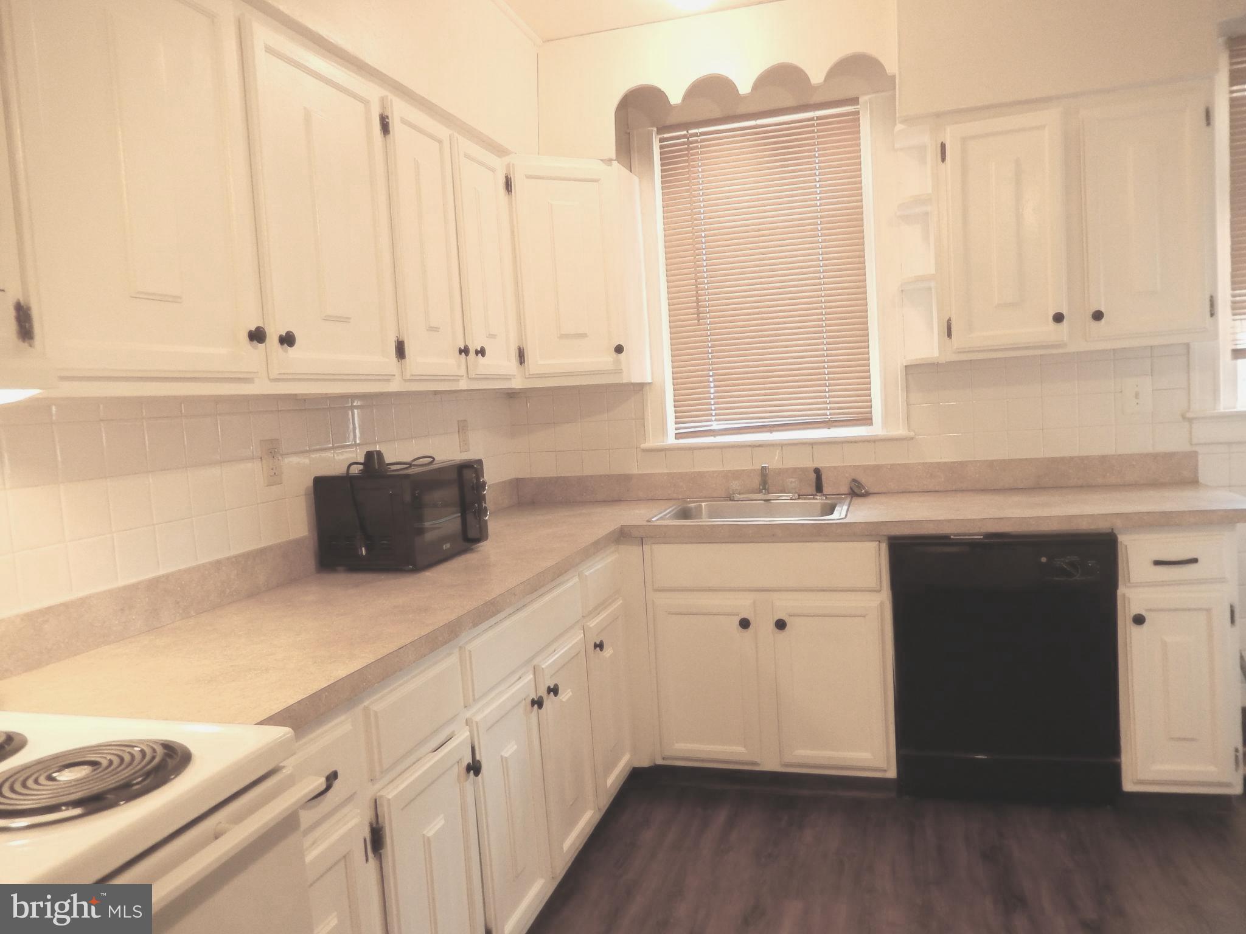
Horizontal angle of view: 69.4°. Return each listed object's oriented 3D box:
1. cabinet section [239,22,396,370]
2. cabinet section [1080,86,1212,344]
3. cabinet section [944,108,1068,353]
[{"bbox_3d":[-0.807,-0.549,2.072,0.310,0.711,0.493,-2,4,16],"label":"cabinet section"},{"bbox_3d":[1.591,-0.750,2.820,0.328,0.694,0.310,-2,4,16],"label":"cabinet section"},{"bbox_3d":[1.228,-0.731,2.928,0.330,0.703,0.310,-2,4,16],"label":"cabinet section"}]

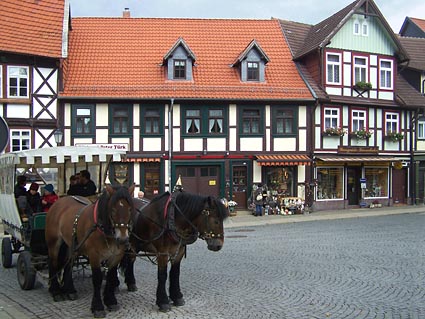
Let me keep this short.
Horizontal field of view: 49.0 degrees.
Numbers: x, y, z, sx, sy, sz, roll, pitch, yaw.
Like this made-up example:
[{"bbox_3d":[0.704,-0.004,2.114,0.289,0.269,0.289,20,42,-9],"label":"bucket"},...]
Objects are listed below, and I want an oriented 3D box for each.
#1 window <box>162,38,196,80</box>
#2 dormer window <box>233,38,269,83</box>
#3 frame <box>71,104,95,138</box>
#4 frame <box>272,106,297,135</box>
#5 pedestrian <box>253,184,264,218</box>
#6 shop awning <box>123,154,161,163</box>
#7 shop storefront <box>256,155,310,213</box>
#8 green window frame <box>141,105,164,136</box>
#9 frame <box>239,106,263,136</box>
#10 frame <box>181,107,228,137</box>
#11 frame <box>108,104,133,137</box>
[{"bbox_3d":[-1.839,-5.549,26.803,1.800,2.336,2.350,0,0,-4],"label":"window"},{"bbox_3d":[2.216,-5.483,27.015,1.800,2.356,2.350,0,0,-4],"label":"dormer window"},{"bbox_3d":[-6.830,-2.011,24.692,1.280,1.799,0.160,0,0,-4],"label":"frame"},{"bbox_3d":[3.939,-2.058,25.445,1.369,1.717,0.160,0,0,-4],"label":"frame"},{"bbox_3d":[2.336,2.092,23.700,0.500,1.630,0.380,0,0,14],"label":"pedestrian"},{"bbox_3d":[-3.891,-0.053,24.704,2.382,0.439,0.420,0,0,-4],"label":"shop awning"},{"bbox_3d":[3.752,1.378,25.017,2.900,3.170,1.100,0,0,-4],"label":"shop storefront"},{"bbox_3d":[-3.204,-2.058,24.946,1.310,1.764,0.160,0,0,-4],"label":"green window frame"},{"bbox_3d":[2.121,-2.053,25.318,1.345,1.720,0.160,0,0,-4],"label":"frame"},{"bbox_3d":[-0.431,-2.039,25.140,2.532,1.740,0.160,0,0,-4],"label":"frame"},{"bbox_3d":[-4.876,-2.048,24.829,1.293,1.756,0.160,0,0,-4],"label":"frame"}]

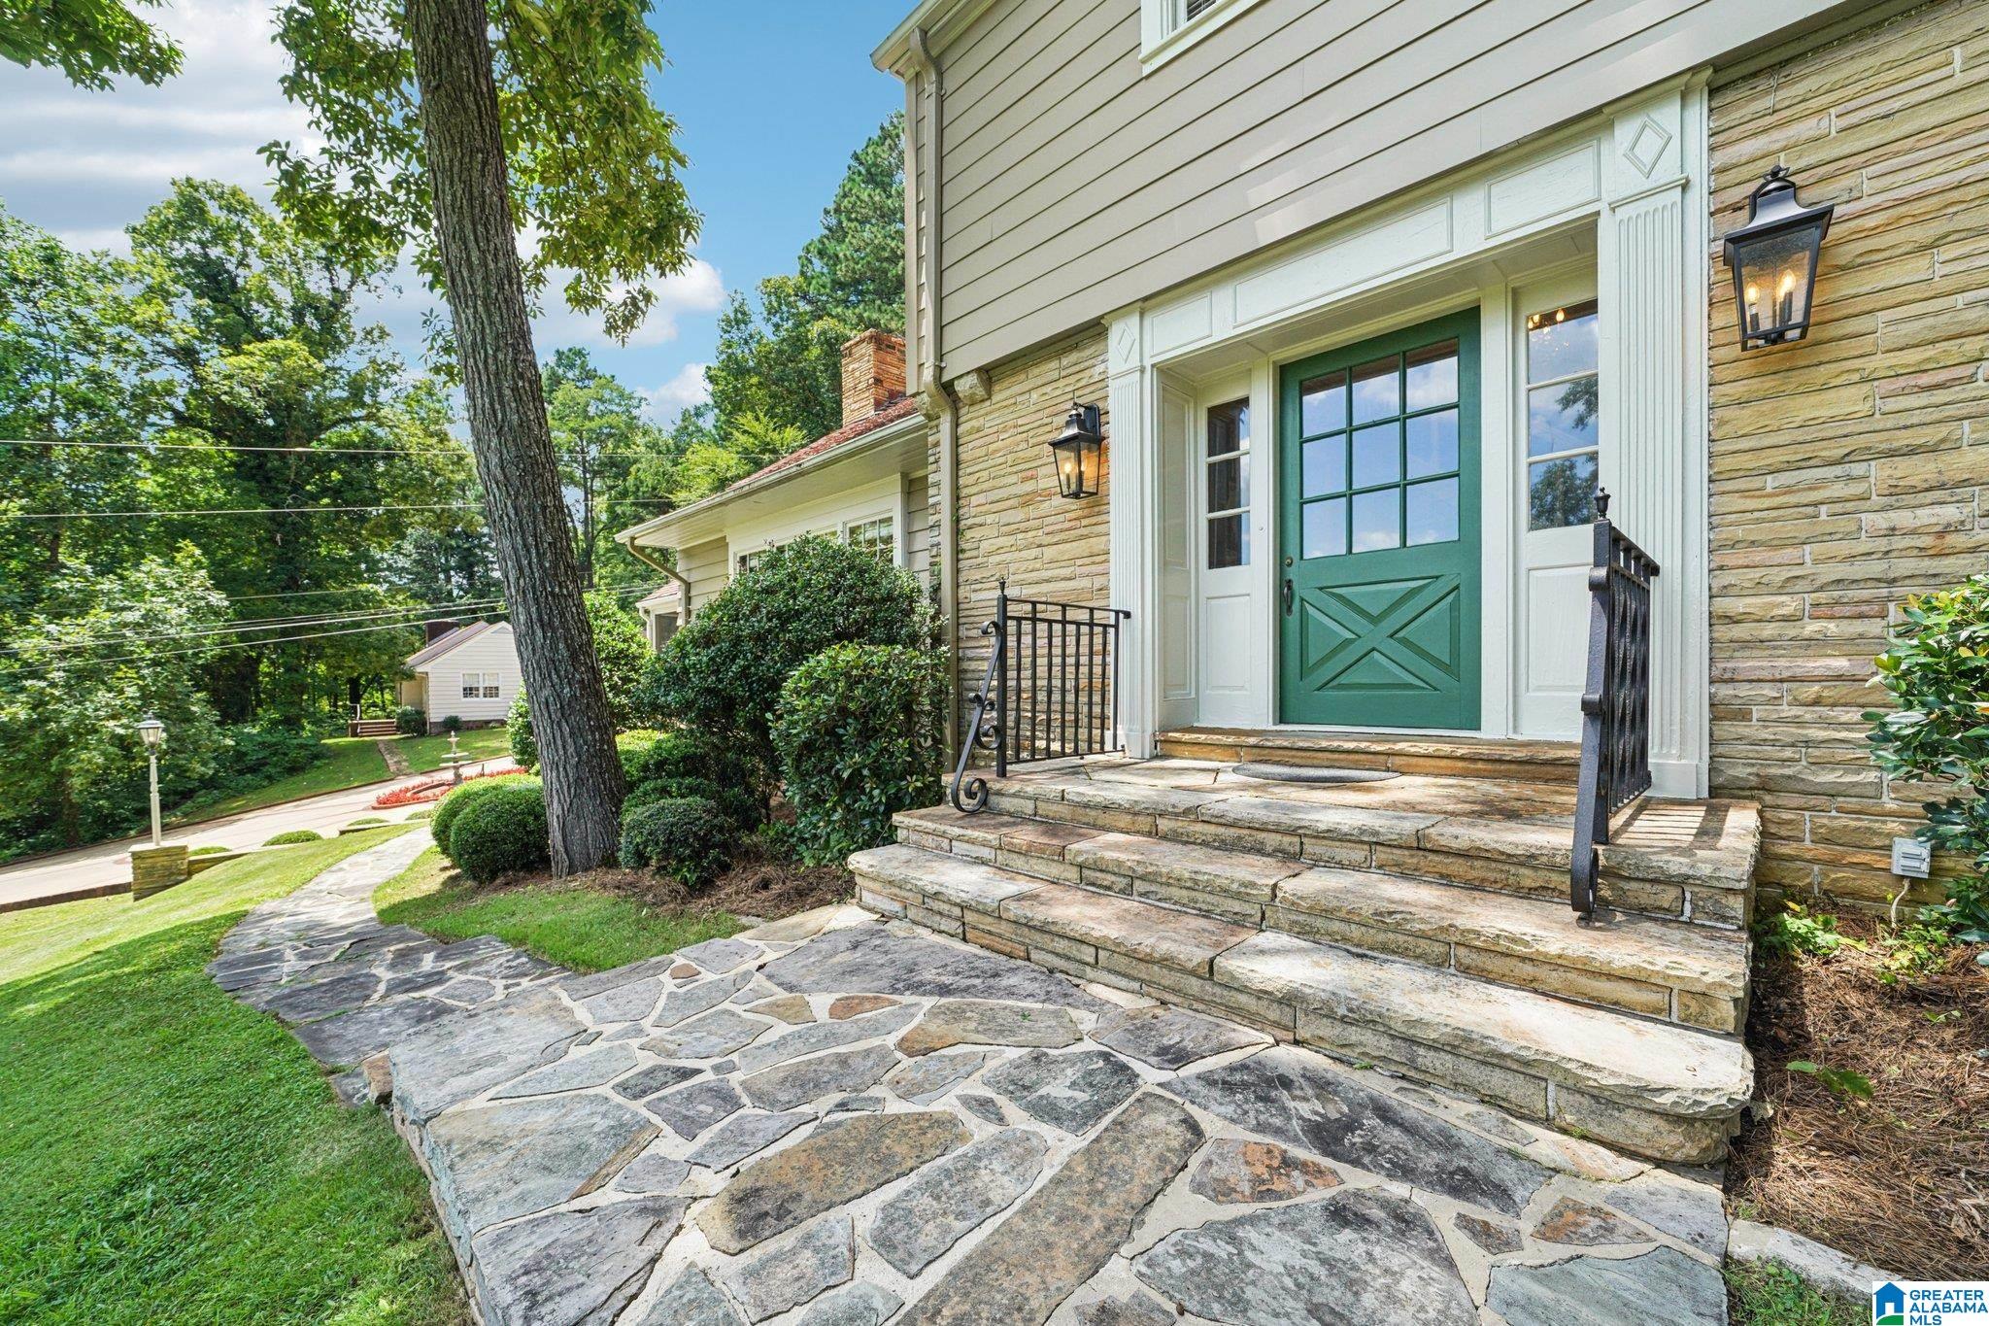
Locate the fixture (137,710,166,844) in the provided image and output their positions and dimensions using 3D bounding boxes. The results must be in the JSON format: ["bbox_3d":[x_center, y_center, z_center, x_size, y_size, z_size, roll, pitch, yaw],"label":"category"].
[{"bbox_3d":[-12.324,1.716,10.500,0.250,1.930,0.250,-1,-1,43],"label":"fixture"}]

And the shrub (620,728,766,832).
[{"bbox_3d":[-2.030,0.771,4.750,0.950,0.700,0.900,-1,-1,43],"label":"shrub"}]

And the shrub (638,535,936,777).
[{"bbox_3d":[-1.521,0.045,5.150,2.050,1.900,1.850,-1,-1,43],"label":"shrub"}]

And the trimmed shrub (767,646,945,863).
[{"bbox_3d":[-0.767,0.508,4.050,0.970,1.160,0.950,0,-1,0],"label":"trimmed shrub"}]

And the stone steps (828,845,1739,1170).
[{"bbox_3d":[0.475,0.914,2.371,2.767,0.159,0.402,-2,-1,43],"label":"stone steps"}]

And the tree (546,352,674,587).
[{"bbox_3d":[-19.901,-6.964,36.000,5.800,16.929,5.800,0,0,0],"label":"tree"}]

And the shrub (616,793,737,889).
[{"bbox_3d":[-1.712,0.958,3.850,0.580,0.500,0.560,-1,-1,43],"label":"shrub"}]

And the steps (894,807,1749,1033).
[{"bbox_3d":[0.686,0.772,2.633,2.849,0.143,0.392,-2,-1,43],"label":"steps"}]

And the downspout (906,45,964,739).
[{"bbox_3d":[-0.443,-1.777,5.148,0.110,5.140,0.400,-1,0,44],"label":"downspout"}]

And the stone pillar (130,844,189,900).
[{"bbox_3d":[-10.573,2.659,9.100,0.460,0.620,0.440,0,0,-33],"label":"stone pillar"}]

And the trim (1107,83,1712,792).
[{"bbox_3d":[1.669,-0.765,3.460,2.520,2.580,0.340,-1,0,44],"label":"trim"}]

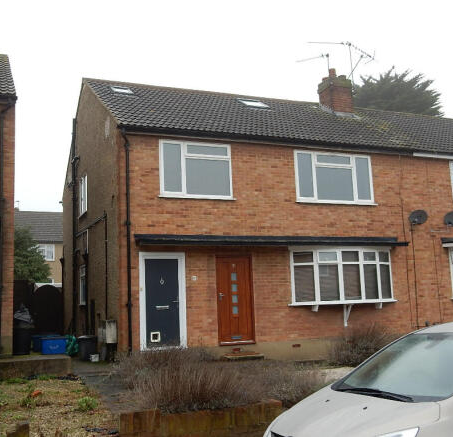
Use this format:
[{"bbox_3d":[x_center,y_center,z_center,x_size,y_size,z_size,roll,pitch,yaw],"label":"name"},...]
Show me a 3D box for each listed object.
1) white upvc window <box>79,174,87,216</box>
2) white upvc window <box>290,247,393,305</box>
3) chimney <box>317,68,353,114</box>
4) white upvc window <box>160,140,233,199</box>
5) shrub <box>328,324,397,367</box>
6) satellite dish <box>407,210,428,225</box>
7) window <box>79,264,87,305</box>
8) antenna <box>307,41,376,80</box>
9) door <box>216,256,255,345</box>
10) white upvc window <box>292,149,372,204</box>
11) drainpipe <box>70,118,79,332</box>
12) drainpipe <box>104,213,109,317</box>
[{"bbox_3d":[-3.964,-0.628,16.979,0.120,1.060,1.200,1,-9,-24],"label":"white upvc window"},{"bbox_3d":[2.997,1.425,15.015,3.050,1.330,0.440,1,-9,-24],"label":"white upvc window"},{"bbox_3d":[3.611,-4.188,20.186,0.900,1.620,0.880,1,-9,-24],"label":"chimney"},{"bbox_3d":[-0.674,-1.105,14.019,1.800,1.310,0.120,1,-9,-24],"label":"white upvc window"},{"bbox_3d":[3.281,3.006,14.499,1.720,0.950,0.950,1,-9,-23],"label":"shrub"},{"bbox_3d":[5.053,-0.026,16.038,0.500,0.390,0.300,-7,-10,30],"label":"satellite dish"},{"bbox_3d":[-3.886,1.842,16.672,0.120,1.100,1.150,1,-9,-24],"label":"window"},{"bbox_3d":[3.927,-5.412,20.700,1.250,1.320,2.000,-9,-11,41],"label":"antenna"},{"bbox_3d":[0.205,1.883,13.990,0.910,2.020,0.100,1,-9,-23],"label":"door"},{"bbox_3d":[2.790,-1.024,15.535,2.310,1.310,0.100,1,-9,-23],"label":"white upvc window"},{"bbox_3d":[-4.559,0.291,18.204,0.120,6.850,0.120,1,-9,-23],"label":"drainpipe"},{"bbox_3d":[-2.788,1.087,14.067,0.055,2.500,0.055,1,-9,-23],"label":"drainpipe"}]

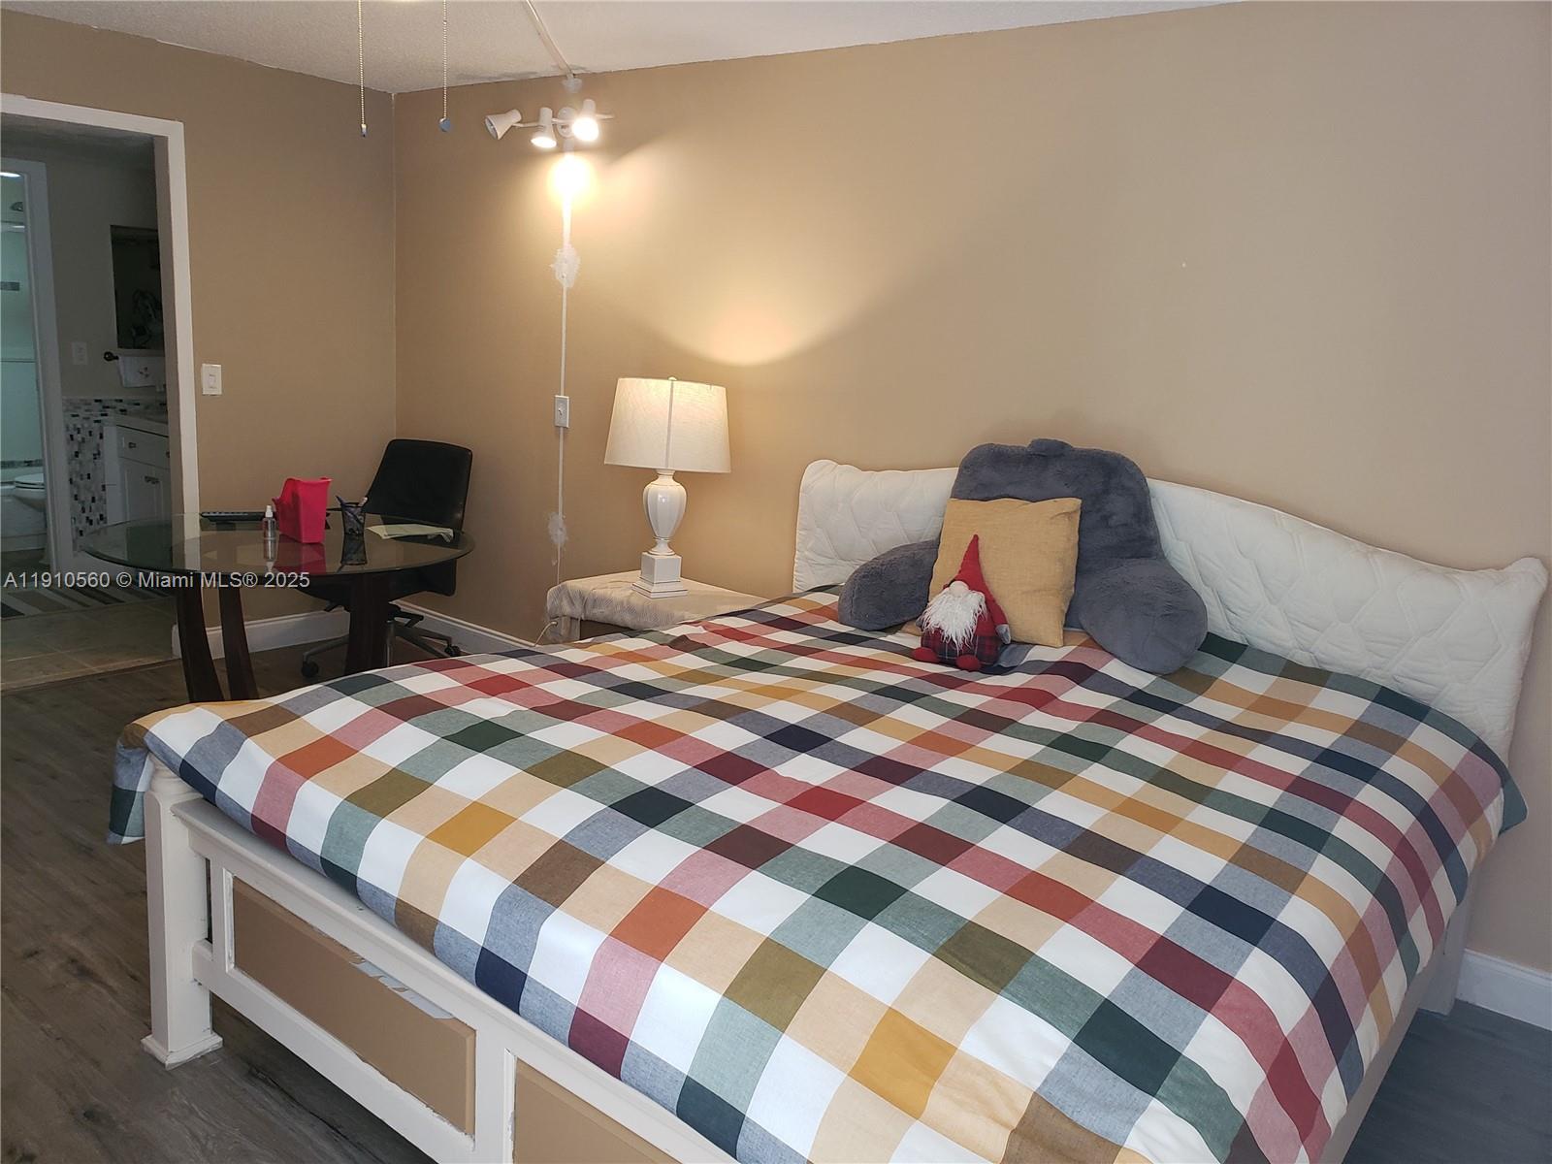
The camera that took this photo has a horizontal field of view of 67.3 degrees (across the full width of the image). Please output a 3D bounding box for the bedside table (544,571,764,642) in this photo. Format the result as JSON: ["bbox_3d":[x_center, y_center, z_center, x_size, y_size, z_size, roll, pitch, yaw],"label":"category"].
[{"bbox_3d":[-0.404,0.338,4.103,0.620,0.600,0.530,13,15,36],"label":"bedside table"}]

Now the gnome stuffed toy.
[{"bbox_3d":[0.489,0.039,2.972,0.235,0.330,0.190,10,14,27],"label":"gnome stuffed toy"}]

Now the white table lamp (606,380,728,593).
[{"bbox_3d":[-0.386,-0.347,4.085,0.430,0.750,0.430,4,12,-1],"label":"white table lamp"}]

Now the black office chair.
[{"bbox_3d":[-1.669,-0.111,4.981,0.620,0.930,0.650,8,13,19],"label":"black office chair"}]

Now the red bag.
[{"bbox_3d":[-1.569,-0.250,3.859,0.160,0.205,0.115,14,16,38],"label":"red bag"}]

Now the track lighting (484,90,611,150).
[{"bbox_3d":[-0.861,-1.732,4.403,0.680,0.170,0.190,13,15,36],"label":"track lighting"}]

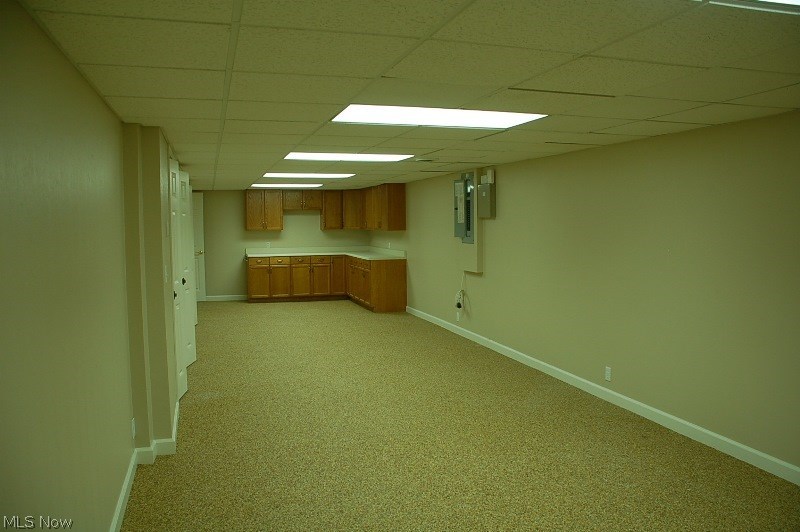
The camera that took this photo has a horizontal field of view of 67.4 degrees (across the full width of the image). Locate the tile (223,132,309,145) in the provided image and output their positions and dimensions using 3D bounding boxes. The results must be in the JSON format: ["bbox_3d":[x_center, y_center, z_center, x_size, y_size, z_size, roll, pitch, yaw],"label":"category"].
[{"bbox_3d":[-1.018,-0.955,4.485,0.605,0.020,0.600,-2,4,-18],"label":"tile"}]

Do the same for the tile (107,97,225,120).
[{"bbox_3d":[-1.245,-0.862,3.230,0.555,0.020,0.600,-2,4,-18],"label":"tile"}]

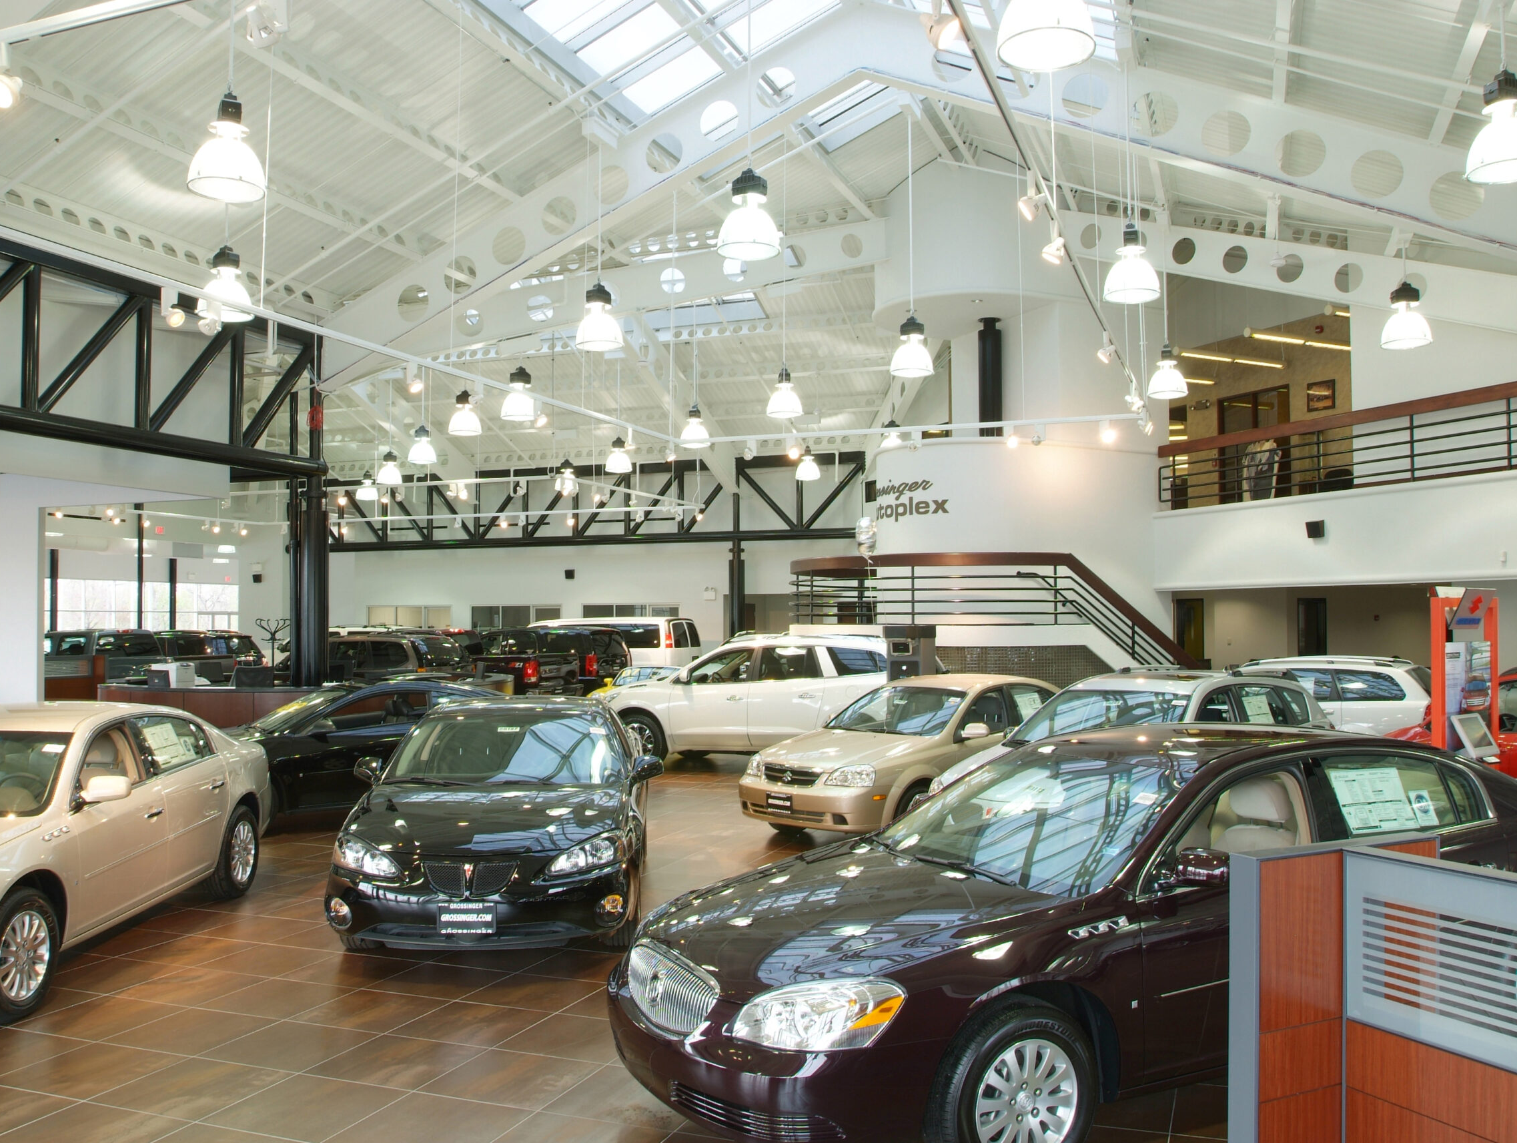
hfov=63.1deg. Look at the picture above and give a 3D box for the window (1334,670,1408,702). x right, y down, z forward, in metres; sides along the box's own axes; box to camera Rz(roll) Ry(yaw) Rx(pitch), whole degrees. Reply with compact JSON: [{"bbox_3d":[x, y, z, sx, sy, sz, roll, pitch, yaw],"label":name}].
[{"bbox_3d":[7.935,1.479,16.000,0.970,0.420,0.100,-2,-3,36],"label":"window"}]

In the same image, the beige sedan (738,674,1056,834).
[{"bbox_3d":[1.822,1.790,12.300,4.500,1.450,1.730,3,-4,-44],"label":"beige sedan"}]

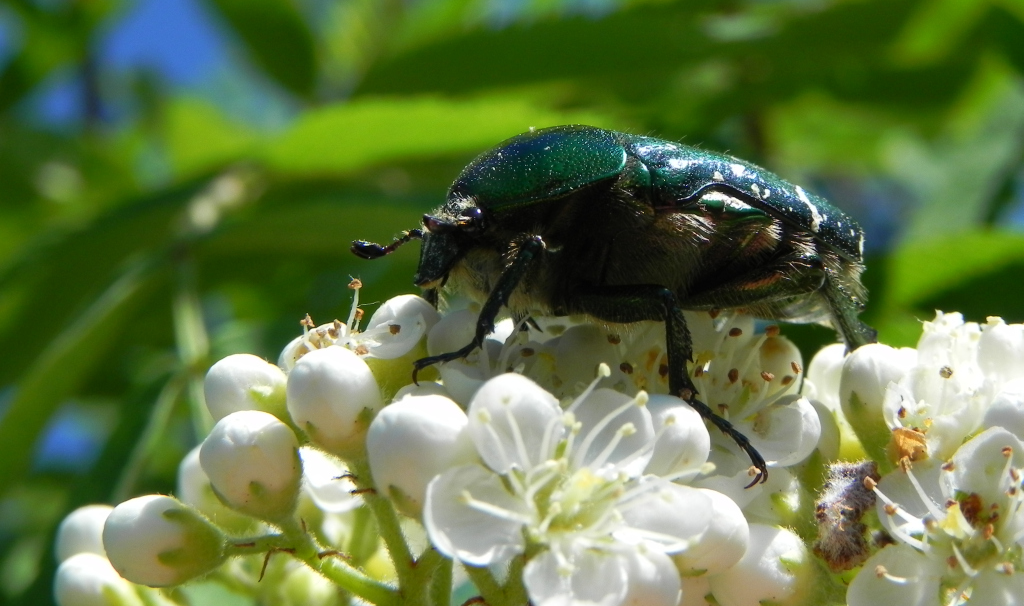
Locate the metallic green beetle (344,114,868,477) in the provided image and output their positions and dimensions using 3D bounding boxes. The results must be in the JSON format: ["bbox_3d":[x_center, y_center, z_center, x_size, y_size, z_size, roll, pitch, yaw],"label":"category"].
[{"bbox_3d":[0.004,0.000,0.102,0.020,0.014,0.013,0,0,-22],"label":"metallic green beetle"}]

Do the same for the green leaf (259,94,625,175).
[{"bbox_3d":[-0.004,-0.010,0.155,0.024,0.004,0.010,-6,0,0],"label":"green leaf"}]

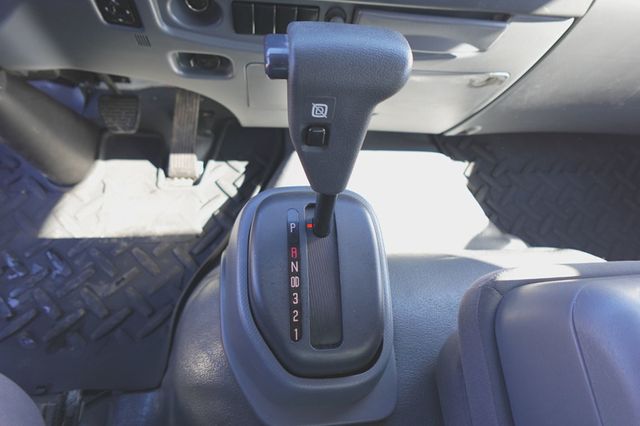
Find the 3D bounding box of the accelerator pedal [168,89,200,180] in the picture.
[{"bbox_3d":[-0.294,-0.177,0.788,0.057,0.028,0.212,-1,81,0],"label":"accelerator pedal"}]

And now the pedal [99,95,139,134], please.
[{"bbox_3d":[-0.419,-0.208,0.757,0.084,0.078,0.026,-1,8,0],"label":"pedal"}]

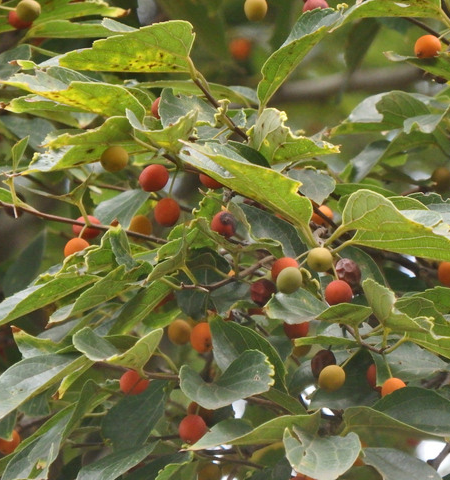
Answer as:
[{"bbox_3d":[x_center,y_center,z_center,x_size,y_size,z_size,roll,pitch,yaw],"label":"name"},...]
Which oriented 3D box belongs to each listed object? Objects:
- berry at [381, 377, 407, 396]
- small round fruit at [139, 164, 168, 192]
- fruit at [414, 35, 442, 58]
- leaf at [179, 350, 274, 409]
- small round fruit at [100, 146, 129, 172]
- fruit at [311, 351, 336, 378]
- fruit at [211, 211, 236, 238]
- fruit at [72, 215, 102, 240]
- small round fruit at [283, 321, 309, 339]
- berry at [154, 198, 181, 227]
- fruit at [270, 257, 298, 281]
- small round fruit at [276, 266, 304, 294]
[{"bbox_3d":[0.060,0.053,2.160,0.009,0.009,0.009,0,-10,0],"label":"berry"},{"bbox_3d":[-0.023,-0.020,1.980,0.009,0.009,0.009,0,-10,0],"label":"small round fruit"},{"bbox_3d":[0.072,-0.068,2.180,0.009,0.009,0.009,0,-10,0],"label":"fruit"},{"bbox_3d":[0.001,0.043,1.870,0.029,0.016,0.020,0,-12,0],"label":"leaf"},{"bbox_3d":[-0.039,-0.028,2.150,0.009,0.009,0.009,0,-10,0],"label":"small round fruit"},{"bbox_3d":[0.031,0.039,1.910,0.008,0.009,0.008,0,-12,0],"label":"fruit"},{"bbox_3d":[0.000,-0.005,2.160,0.009,0.010,0.009,0,-10,0],"label":"fruit"},{"bbox_3d":[-0.043,-0.004,1.920,0.009,0.008,0.009,0,-12,0],"label":"fruit"},{"bbox_3d":[0.024,0.028,2.020,0.008,0.009,0.008,0,-10,0],"label":"small round fruit"},{"bbox_3d":[-0.019,-0.009,2.000,0.008,0.009,0.008,0,-10,0],"label":"berry"},{"bbox_3d":[0.020,0.010,2.000,0.009,0.009,0.009,0,-10,0],"label":"fruit"},{"bbox_3d":[0.020,0.013,1.880,0.008,0.008,0.008,0,-12,0],"label":"small round fruit"}]

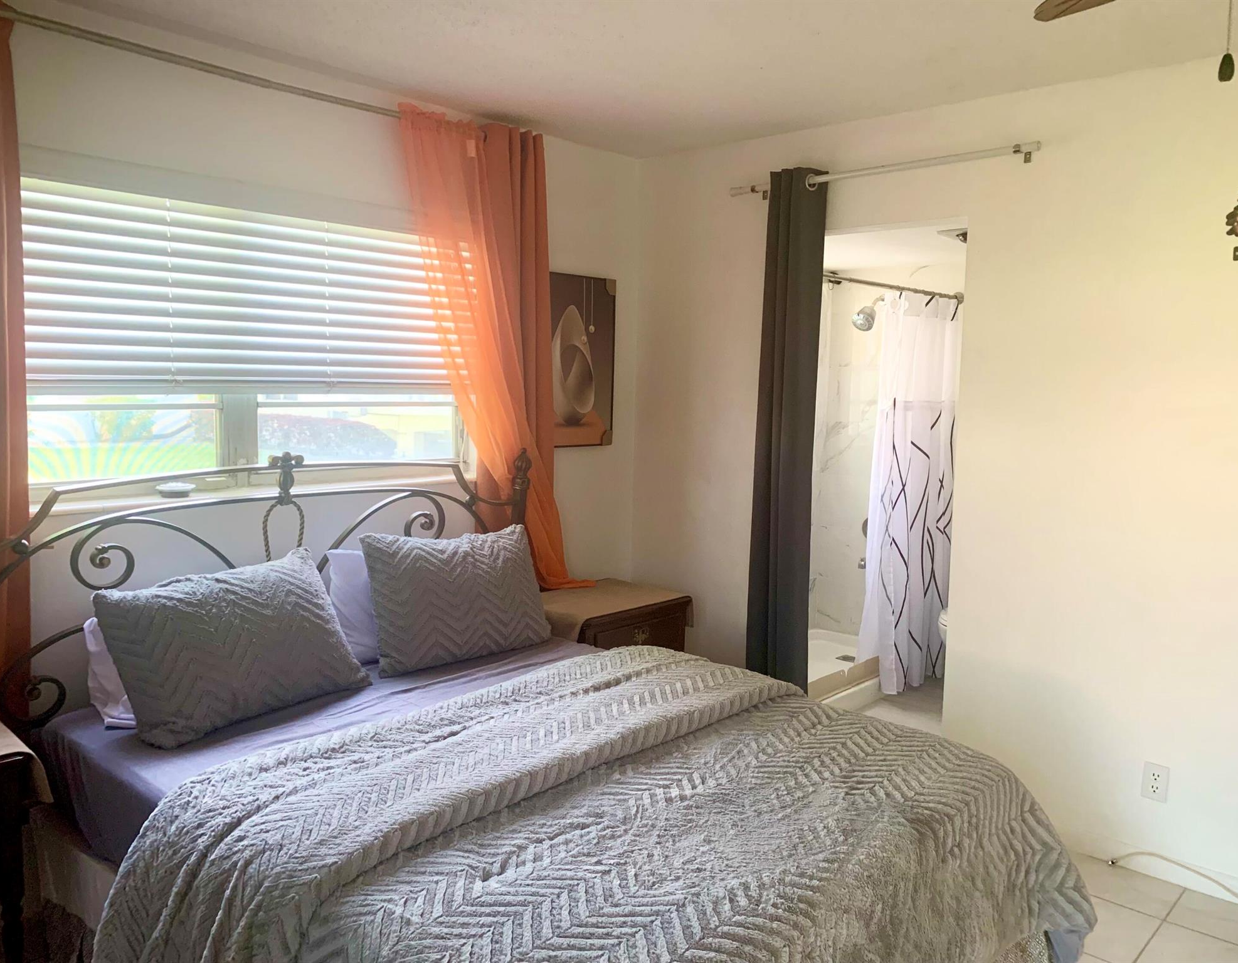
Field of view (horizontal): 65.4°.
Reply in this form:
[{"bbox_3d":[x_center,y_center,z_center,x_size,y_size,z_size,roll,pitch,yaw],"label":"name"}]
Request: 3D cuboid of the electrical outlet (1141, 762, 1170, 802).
[{"bbox_3d":[1.645,0.925,2.958,0.069,0.111,0.009,7,8,42],"label":"electrical outlet"}]

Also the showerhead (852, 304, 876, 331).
[{"bbox_3d":[1.294,-0.862,5.098,0.105,0.108,0.115,7,46,42],"label":"showerhead"}]

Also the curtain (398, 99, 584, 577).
[{"bbox_3d":[-0.413,-0.404,3.590,0.160,1.750,0.940,7,8,42],"label":"curtain"}]

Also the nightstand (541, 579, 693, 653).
[{"bbox_3d":[-0.089,0.778,3.822,0.470,0.647,0.605,7,8,42],"label":"nightstand"}]

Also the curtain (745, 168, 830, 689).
[{"bbox_3d":[0.631,-0.056,3.697,0.230,2.195,0.130,7,8,42],"label":"curtain"}]

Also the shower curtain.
[{"bbox_3d":[1.457,0.045,4.689,0.230,1.875,0.800,7,8,42],"label":"shower curtain"}]

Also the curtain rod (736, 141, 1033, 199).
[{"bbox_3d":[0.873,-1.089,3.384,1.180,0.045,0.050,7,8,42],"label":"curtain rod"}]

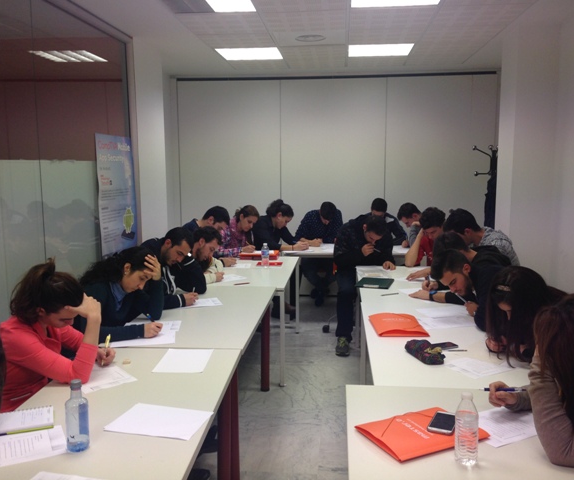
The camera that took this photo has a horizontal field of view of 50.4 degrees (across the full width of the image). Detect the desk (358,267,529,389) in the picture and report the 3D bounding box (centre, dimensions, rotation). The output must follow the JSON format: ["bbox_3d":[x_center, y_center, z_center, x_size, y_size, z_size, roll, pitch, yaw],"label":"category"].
[{"bbox_3d":[0.806,0.745,3.703,0.700,0.715,2.680,0,7,5],"label":"desk"}]

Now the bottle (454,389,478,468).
[{"bbox_3d":[0.520,0.542,1.762,0.066,0.213,0.066,0,8,5],"label":"bottle"}]

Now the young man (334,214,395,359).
[{"bbox_3d":[0.664,0.334,5.247,0.540,1.140,0.780,-1,7,-6],"label":"young man"}]

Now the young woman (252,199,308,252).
[{"bbox_3d":[-0.067,0.188,6.206,0.660,1.200,0.460,4,9,33],"label":"young woman"}]

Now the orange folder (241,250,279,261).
[{"bbox_3d":[-0.254,0.140,5.529,0.340,0.040,0.260,0,7,5],"label":"orange folder"}]

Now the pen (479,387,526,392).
[{"bbox_3d":[0.720,0.499,2.030,0.161,0.011,0.011,1,8,0],"label":"pen"}]

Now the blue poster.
[{"bbox_3d":[-1.273,-0.280,4.636,0.015,1.020,0.710,0,7,5],"label":"blue poster"}]

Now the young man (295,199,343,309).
[{"bbox_3d":[0.320,0.159,6.304,0.540,1.110,0.750,1,8,11],"label":"young man"}]

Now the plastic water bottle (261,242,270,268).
[{"bbox_3d":[-0.172,0.124,4.957,0.064,0.206,0.064,0,8,5],"label":"plastic water bottle"}]

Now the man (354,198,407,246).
[{"bbox_3d":[1.001,0.146,6.457,0.560,1.200,0.750,0,7,5],"label":"man"}]

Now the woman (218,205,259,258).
[{"bbox_3d":[-0.574,0.248,5.626,0.700,1.120,0.480,3,9,27],"label":"woman"}]

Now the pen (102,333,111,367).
[{"bbox_3d":[-0.779,0.477,2.632,0.011,0.140,0.011,14,5,3],"label":"pen"}]

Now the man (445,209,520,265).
[{"bbox_3d":[1.285,0.393,4.408,0.770,1.225,0.500,-1,7,-6],"label":"man"}]

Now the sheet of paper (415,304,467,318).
[{"bbox_3d":[0.924,0.412,3.498,0.297,0.002,0.210,-2,8,-14],"label":"sheet of paper"}]

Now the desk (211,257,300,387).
[{"bbox_3d":[-0.300,0.573,4.876,0.690,0.680,1.360,0,8,5],"label":"desk"}]

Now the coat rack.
[{"bbox_3d":[2.117,-0.139,6.296,0.410,1.670,0.410,0,8,5],"label":"coat rack"}]

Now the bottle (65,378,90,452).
[{"bbox_3d":[-0.635,0.527,1.852,0.065,0.215,0.065,0,7,5],"label":"bottle"}]

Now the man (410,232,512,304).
[{"bbox_3d":[1.159,0.511,3.908,0.760,1.120,0.500,-1,7,-1],"label":"man"}]

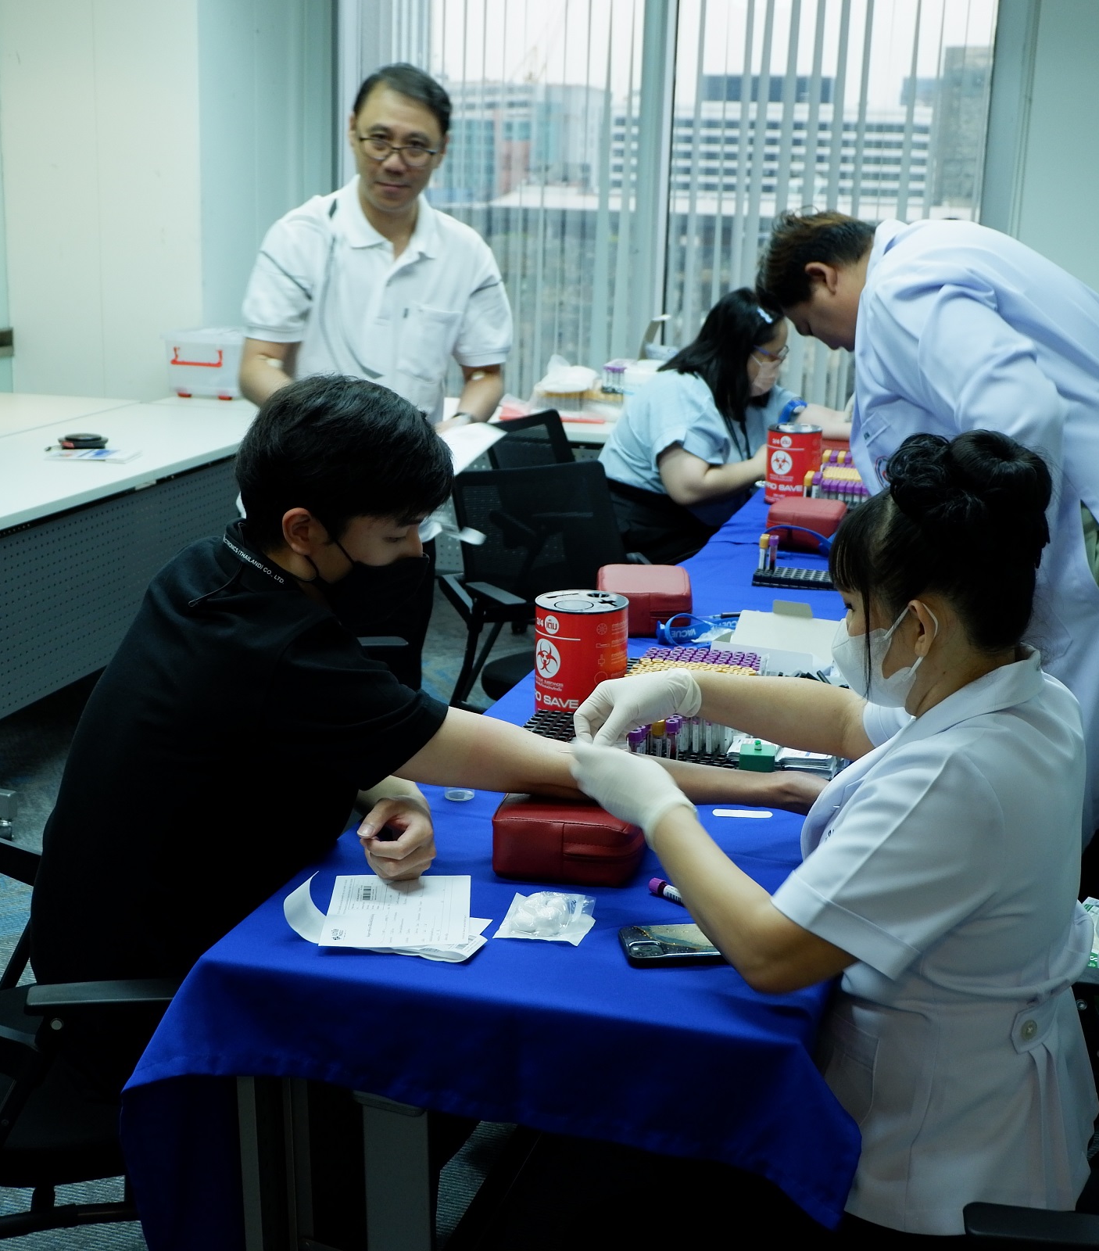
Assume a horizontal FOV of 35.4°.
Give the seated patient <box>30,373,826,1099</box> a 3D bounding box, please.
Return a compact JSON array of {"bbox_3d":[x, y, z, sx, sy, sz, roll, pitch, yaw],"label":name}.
[{"bbox_3d":[-0.138,0.347,1.940,0.870,1.260,0.500,1,14,1],"label":"seated patient"}]

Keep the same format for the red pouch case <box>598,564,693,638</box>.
[{"bbox_3d":[0.164,-0.041,2.870,0.155,0.077,0.180,3,14,8],"label":"red pouch case"}]

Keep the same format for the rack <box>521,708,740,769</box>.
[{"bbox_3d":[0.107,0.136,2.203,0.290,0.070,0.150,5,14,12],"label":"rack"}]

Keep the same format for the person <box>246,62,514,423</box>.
[{"bbox_3d":[-0.333,-0.200,3.286,0.510,1.660,0.380,-1,14,-12],"label":"person"}]

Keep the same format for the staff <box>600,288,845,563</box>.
[{"bbox_3d":[0.440,-0.215,4.265,0.760,1.220,0.520,6,15,17],"label":"staff"}]

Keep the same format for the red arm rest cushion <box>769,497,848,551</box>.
[{"bbox_3d":[0.547,-0.211,3.656,0.150,0.075,0.150,5,14,13],"label":"red arm rest cushion"}]

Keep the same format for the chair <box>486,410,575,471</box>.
[{"bbox_3d":[0.143,-0.087,4.444,0.580,0.870,0.570,8,16,24],"label":"chair"}]

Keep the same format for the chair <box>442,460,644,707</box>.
[{"bbox_3d":[0.060,0.110,3.750,0.560,0.870,0.570,-8,17,-35],"label":"chair"}]

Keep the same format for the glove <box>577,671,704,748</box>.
[{"bbox_3d":[0.100,0.092,1.930,0.160,0.085,0.100,-2,14,-13],"label":"glove"}]

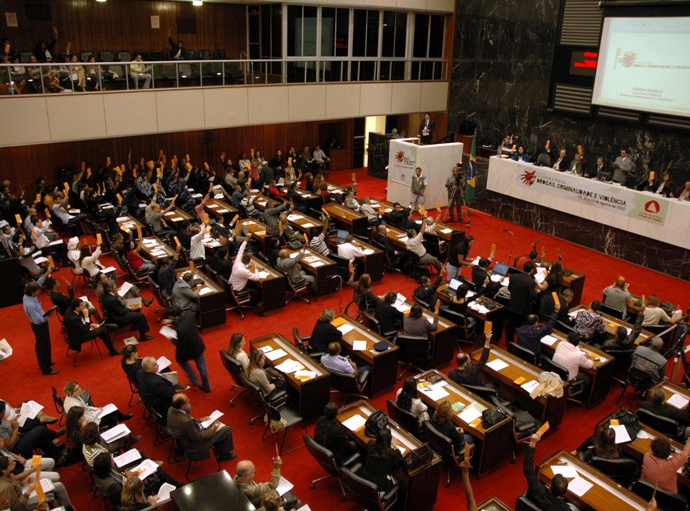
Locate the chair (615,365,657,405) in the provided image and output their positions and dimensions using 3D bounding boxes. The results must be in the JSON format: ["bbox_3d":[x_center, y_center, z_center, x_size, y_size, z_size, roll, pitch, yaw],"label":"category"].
[{"bbox_3d":[5.049,2.177,9.741,0.560,0.800,0.520,-14,27,-35],"label":"chair"}]

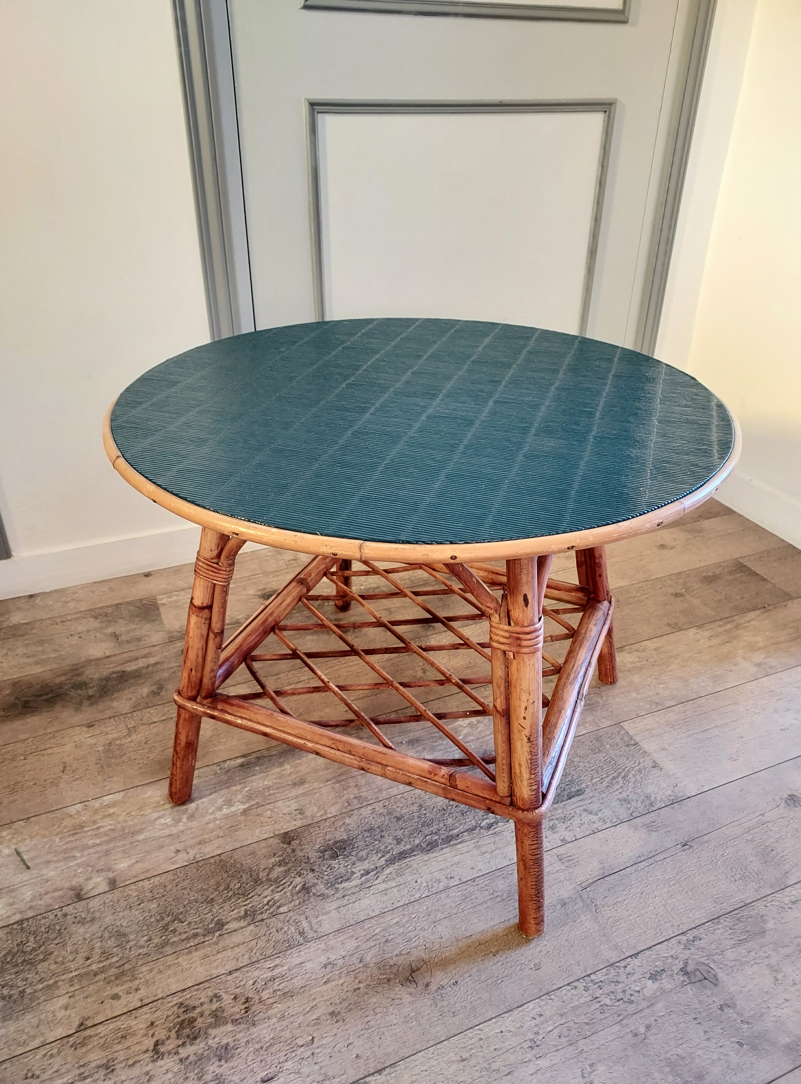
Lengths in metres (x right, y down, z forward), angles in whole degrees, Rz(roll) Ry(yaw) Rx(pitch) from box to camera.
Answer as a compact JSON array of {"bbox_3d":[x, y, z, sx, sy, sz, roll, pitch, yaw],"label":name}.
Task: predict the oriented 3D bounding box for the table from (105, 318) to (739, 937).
[{"bbox_3d":[0.021,0.057,1.017,0.709,0.541,0.709,13,33,19],"label":"table"}]

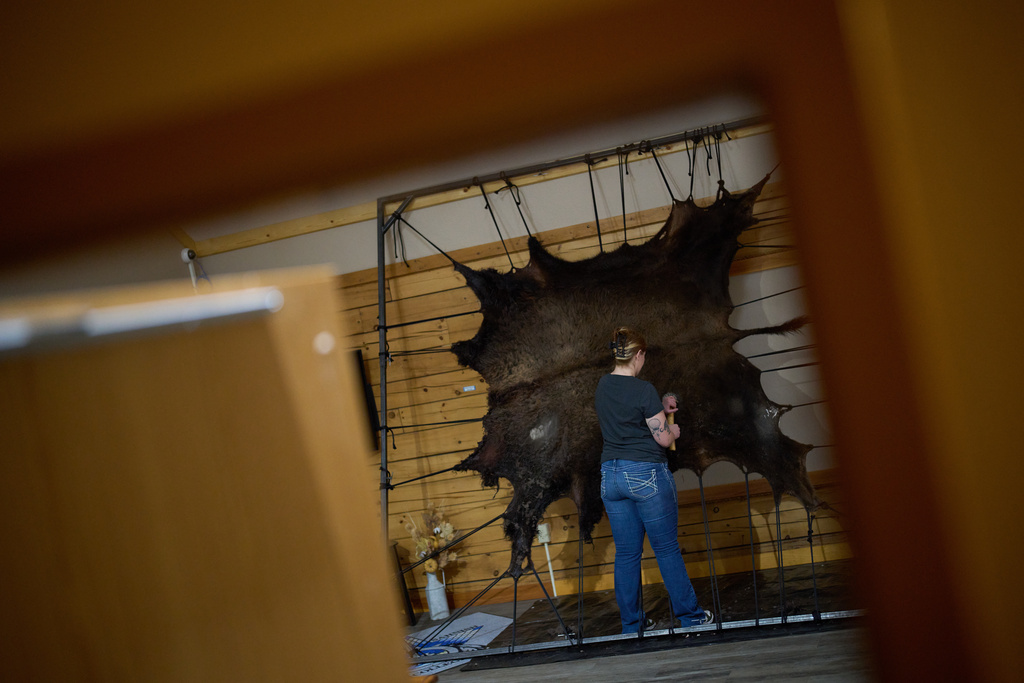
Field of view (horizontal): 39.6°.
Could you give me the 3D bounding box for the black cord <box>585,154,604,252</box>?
[{"bbox_3d":[0.517,-0.858,8.791,0.055,0.688,0.050,-14,-24,18],"label":"black cord"}]

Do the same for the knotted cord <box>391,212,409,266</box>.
[{"bbox_3d":[-0.729,-0.675,9.299,0.085,0.343,0.060,-11,1,18],"label":"knotted cord"}]

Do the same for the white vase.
[{"bbox_3d":[-0.494,1.655,9.324,0.135,0.302,0.122,-11,1,-3],"label":"white vase"}]

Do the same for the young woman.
[{"bbox_3d":[0.754,0.751,7.845,0.480,1.660,0.500,-10,2,45],"label":"young woman"}]

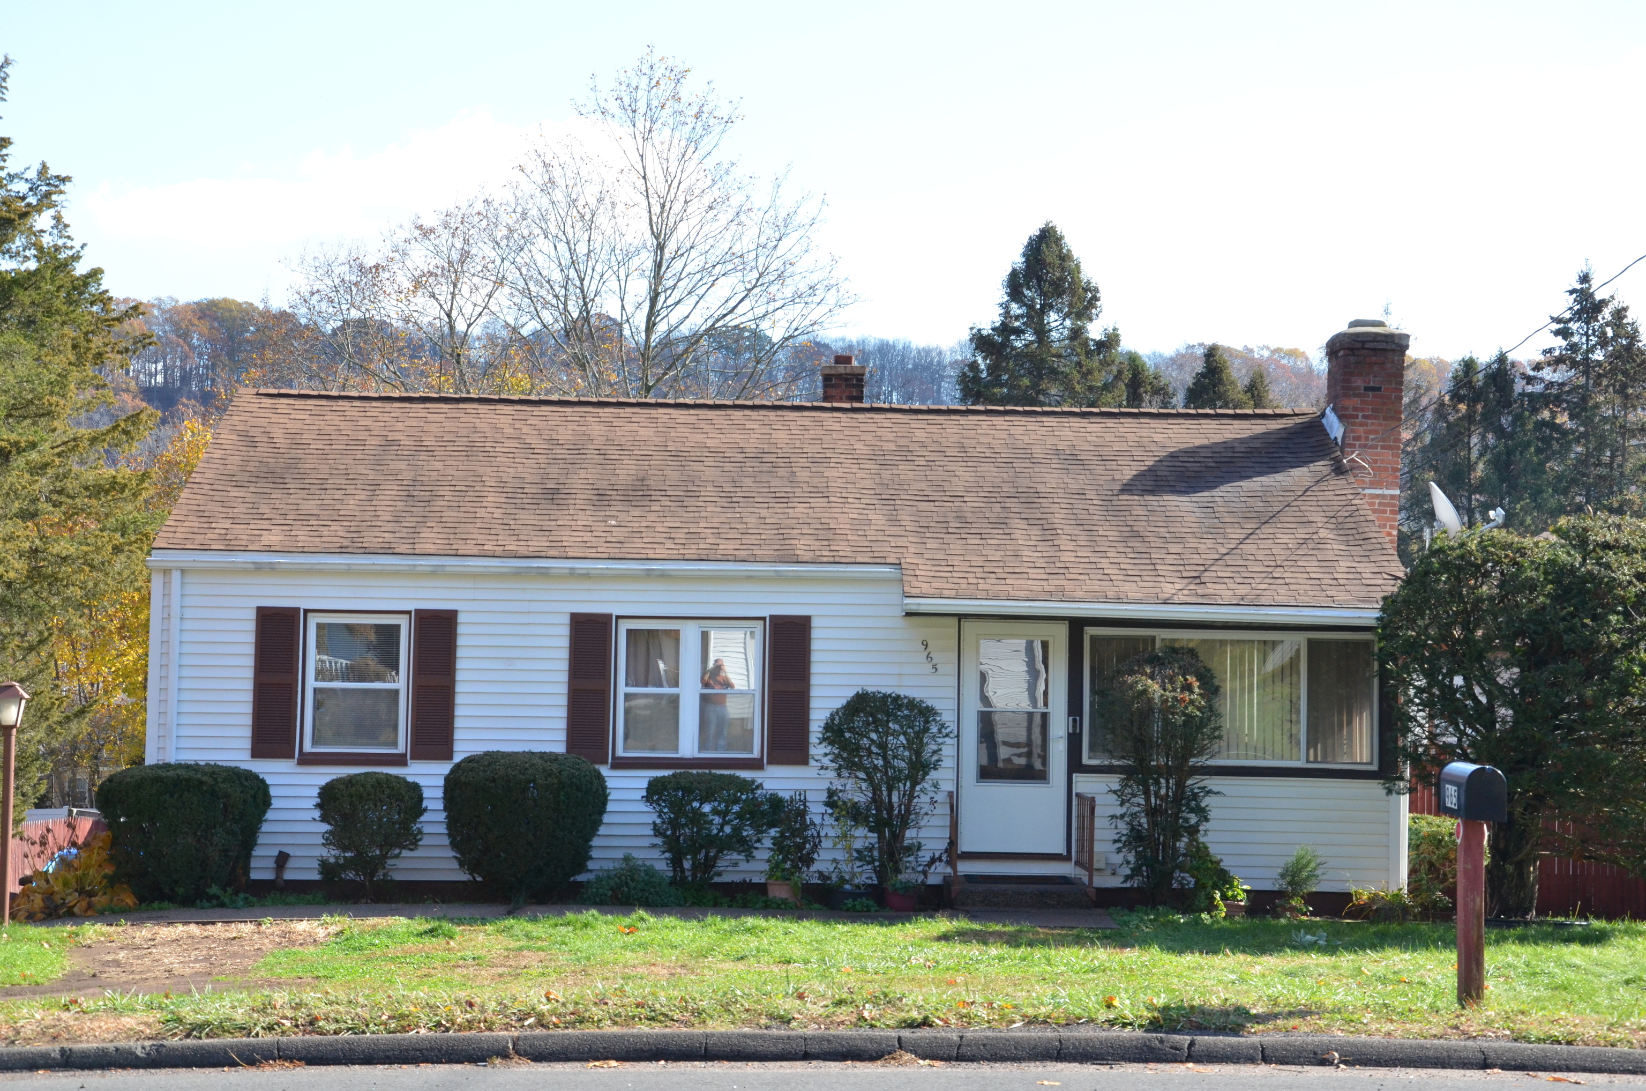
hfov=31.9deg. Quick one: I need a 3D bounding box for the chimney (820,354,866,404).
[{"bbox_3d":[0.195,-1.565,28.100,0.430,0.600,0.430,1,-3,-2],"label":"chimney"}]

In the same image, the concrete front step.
[{"bbox_3d":[1.657,2.947,24.503,1.173,0.195,1.080,1,-3,-2],"label":"concrete front step"}]

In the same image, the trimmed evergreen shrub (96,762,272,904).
[{"bbox_3d":[-5.257,2.365,23.650,1.400,1.150,1.200,1,-3,-2],"label":"trimmed evergreen shrub"}]

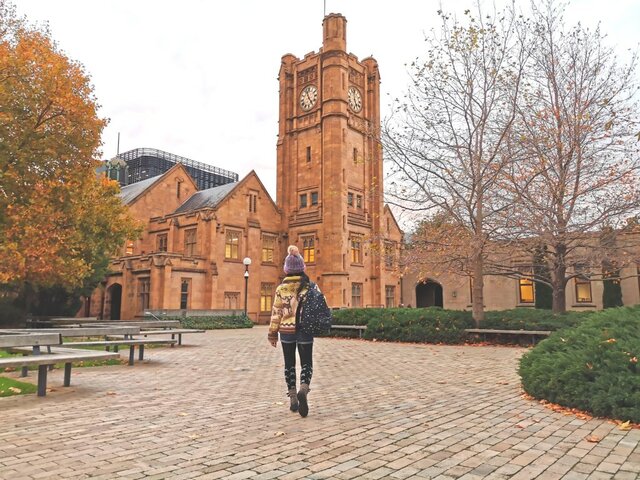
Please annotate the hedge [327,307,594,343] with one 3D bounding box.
[{"bbox_3d":[4.995,3.017,17.856,9.000,1.080,2.900,-3,-9,23],"label":"hedge"}]

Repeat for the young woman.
[{"bbox_3d":[-0.262,0.933,5.342,0.560,1.750,0.480,0,-8,-1],"label":"young woman"}]

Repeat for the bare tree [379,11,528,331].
[{"bbox_3d":[5.005,-2.650,17.835,5.600,12.300,5.200,0,-8,0],"label":"bare tree"}]

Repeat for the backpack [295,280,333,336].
[{"bbox_3d":[-0.051,0.708,5.212,0.220,0.500,0.310,-7,-11,43],"label":"backpack"}]

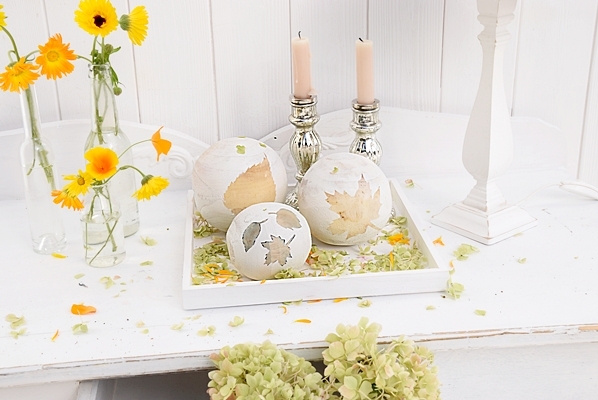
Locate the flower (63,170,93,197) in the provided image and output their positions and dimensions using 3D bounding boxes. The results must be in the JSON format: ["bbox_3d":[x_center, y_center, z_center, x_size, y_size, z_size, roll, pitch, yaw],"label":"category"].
[{"bbox_3d":[-0.270,-0.020,1.052,0.036,0.033,0.016,-3,6,-3],"label":"flower"}]

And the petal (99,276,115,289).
[{"bbox_3d":[-0.229,0.098,1.028,0.019,0.006,0.018,-1,23,0],"label":"petal"}]

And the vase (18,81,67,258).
[{"bbox_3d":[-0.326,-0.042,1.084,0.043,0.224,0.043,-1,24,1],"label":"vase"}]

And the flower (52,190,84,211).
[{"bbox_3d":[-0.281,0.001,1.053,0.040,0.019,0.031,24,6,0],"label":"flower"}]

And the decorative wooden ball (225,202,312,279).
[{"bbox_3d":[-0.034,0.049,1.008,0.100,0.092,0.100,-1,24,1],"label":"decorative wooden ball"}]

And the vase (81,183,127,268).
[{"bbox_3d":[-0.245,0.027,1.075,0.053,0.101,0.053,-1,24,1],"label":"vase"}]

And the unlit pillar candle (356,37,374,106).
[{"bbox_3d":[0.086,-0.161,1.117,0.022,0.094,0.022,-1,23,0],"label":"unlit pillar candle"}]

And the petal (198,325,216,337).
[{"bbox_3d":[-0.099,0.141,0.925,0.020,0.006,0.015,-1,24,1],"label":"petal"}]

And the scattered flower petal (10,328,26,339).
[{"bbox_3d":[-0.301,0.144,0.929,0.019,0.006,0.015,-1,24,1],"label":"scattered flower petal"}]

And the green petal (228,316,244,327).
[{"bbox_3d":[-0.068,0.132,0.938,0.017,0.006,0.012,-1,23,0],"label":"green petal"}]

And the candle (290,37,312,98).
[{"bbox_3d":[0.004,-0.170,1.109,0.022,0.088,0.022,-1,24,1],"label":"candle"}]

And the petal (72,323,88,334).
[{"bbox_3d":[-0.235,0.138,0.930,0.017,0.008,0.014,-1,23,0],"label":"petal"}]

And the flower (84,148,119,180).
[{"bbox_3d":[-0.234,-0.043,1.025,0.040,0.039,0.024,-8,-18,-15],"label":"flower"}]

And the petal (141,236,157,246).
[{"bbox_3d":[-0.197,0.054,1.131,0.021,0.006,0.017,-1,23,0],"label":"petal"}]

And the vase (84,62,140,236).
[{"bbox_3d":[-0.249,-0.065,1.125,0.066,0.229,0.066,-1,24,1],"label":"vase"}]

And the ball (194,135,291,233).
[{"bbox_3d":[-0.075,-0.019,1.111,0.122,0.121,0.122,-1,24,1],"label":"ball"}]

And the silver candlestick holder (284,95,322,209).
[{"bbox_3d":[0.009,-0.064,1.187,0.076,0.159,0.076,-1,23,0],"label":"silver candlestick holder"}]

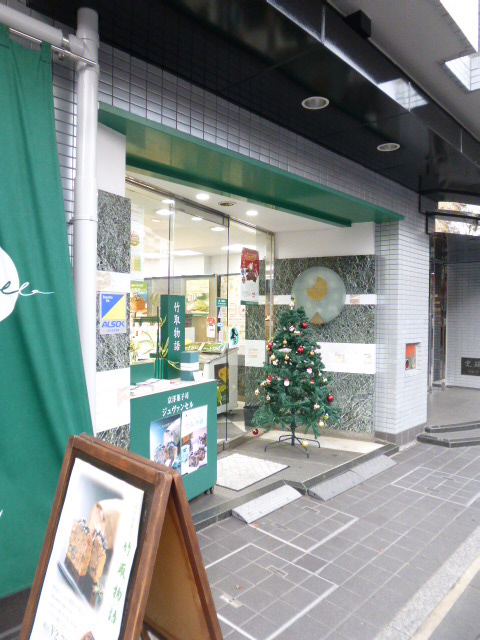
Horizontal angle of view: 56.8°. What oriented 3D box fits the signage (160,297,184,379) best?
[{"bbox_3d":[-0.516,0.134,3.440,0.080,0.636,0.186,1,1,35],"label":"signage"}]

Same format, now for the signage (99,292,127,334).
[{"bbox_3d":[-0.701,-0.036,2.479,0.015,0.228,0.164,1,1,44],"label":"signage"}]

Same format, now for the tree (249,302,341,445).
[{"bbox_3d":[0.537,0.548,4.423,0.864,1.484,0.844,0,1,0],"label":"tree"}]

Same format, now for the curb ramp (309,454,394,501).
[{"bbox_3d":[1.007,1.331,3.810,0.159,0.046,1.182,1,1,44],"label":"curb ramp"}]

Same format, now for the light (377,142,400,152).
[{"bbox_3d":[1.191,-1.391,3.546,0.184,0.040,0.184,0,1,0],"label":"light"}]

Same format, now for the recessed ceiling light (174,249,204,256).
[{"bbox_3d":[-0.827,-1.060,6.987,0.407,0.050,0.427,1,1,44],"label":"recessed ceiling light"}]

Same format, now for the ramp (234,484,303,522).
[{"bbox_3d":[0.213,1.337,3.253,0.169,0.046,0.616,1,1,44],"label":"ramp"}]

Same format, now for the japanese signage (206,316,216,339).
[{"bbox_3d":[-0.270,0.073,4.208,0.010,0.204,0.099,1,1,44],"label":"japanese signage"}]

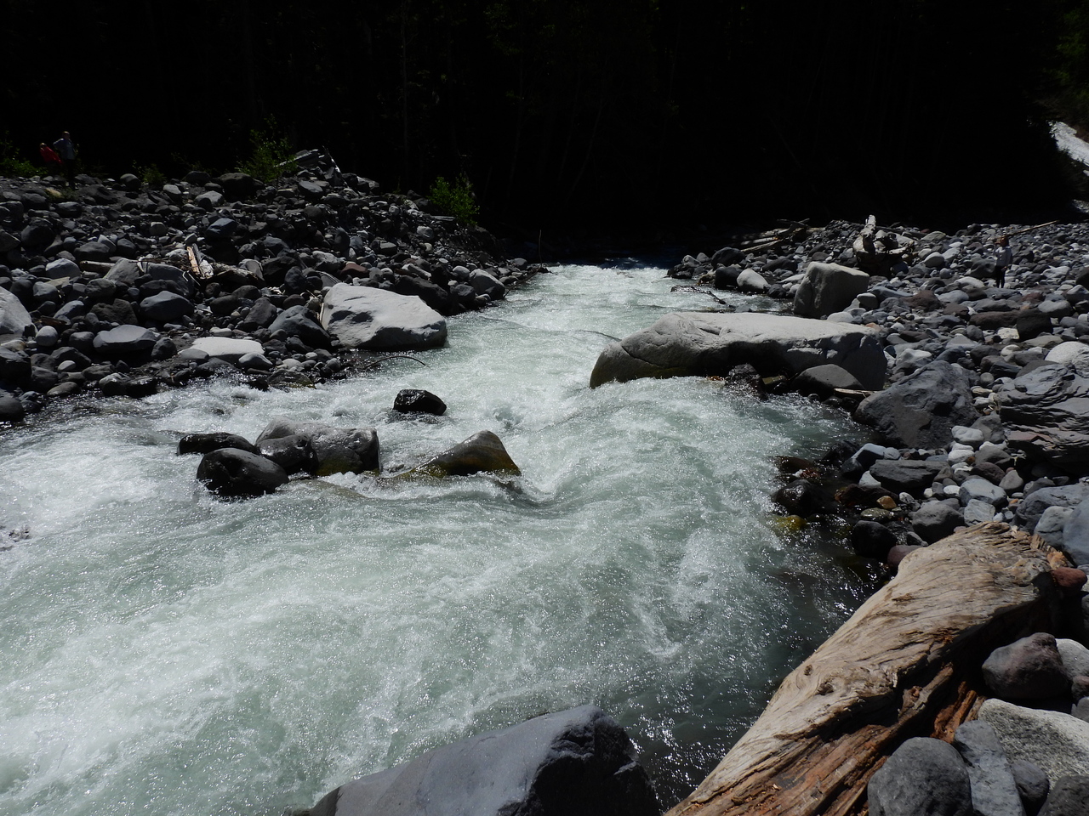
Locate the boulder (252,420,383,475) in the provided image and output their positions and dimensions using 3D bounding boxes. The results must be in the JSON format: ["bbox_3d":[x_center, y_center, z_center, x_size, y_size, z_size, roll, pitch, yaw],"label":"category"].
[{"bbox_3d":[-2.774,0.492,9.411,1.420,0.650,1.000,-1,14,-6],"label":"boulder"}]

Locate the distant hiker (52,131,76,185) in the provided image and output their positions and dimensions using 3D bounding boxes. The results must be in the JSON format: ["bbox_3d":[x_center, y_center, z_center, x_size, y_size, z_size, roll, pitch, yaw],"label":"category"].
[{"bbox_3d":[-15.607,-8.056,24.485,0.650,1.750,0.400,-4,15,-17],"label":"distant hiker"}]

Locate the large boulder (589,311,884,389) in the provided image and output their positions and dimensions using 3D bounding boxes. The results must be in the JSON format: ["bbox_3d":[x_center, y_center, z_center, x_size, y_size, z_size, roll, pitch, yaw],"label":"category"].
[{"bbox_3d":[3.584,-1.151,14.425,5.000,1.250,2.100,3,14,10],"label":"large boulder"}]

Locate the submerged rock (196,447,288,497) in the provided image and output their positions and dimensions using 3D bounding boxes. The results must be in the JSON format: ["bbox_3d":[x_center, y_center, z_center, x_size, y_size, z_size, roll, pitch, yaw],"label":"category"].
[{"bbox_3d":[-3.397,0.710,8.692,0.980,0.600,0.750,1,14,0],"label":"submerged rock"}]

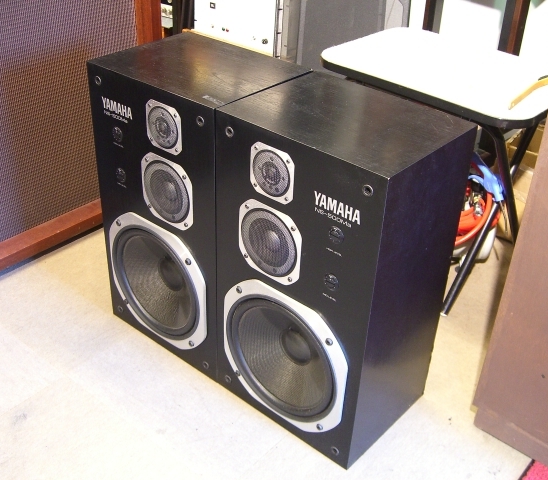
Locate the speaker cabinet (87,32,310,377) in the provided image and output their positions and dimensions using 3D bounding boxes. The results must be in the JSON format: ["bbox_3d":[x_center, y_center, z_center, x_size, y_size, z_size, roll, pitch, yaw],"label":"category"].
[{"bbox_3d":[-0.152,-0.070,1.472,0.332,0.605,0.259,26,40,31],"label":"speaker cabinet"}]

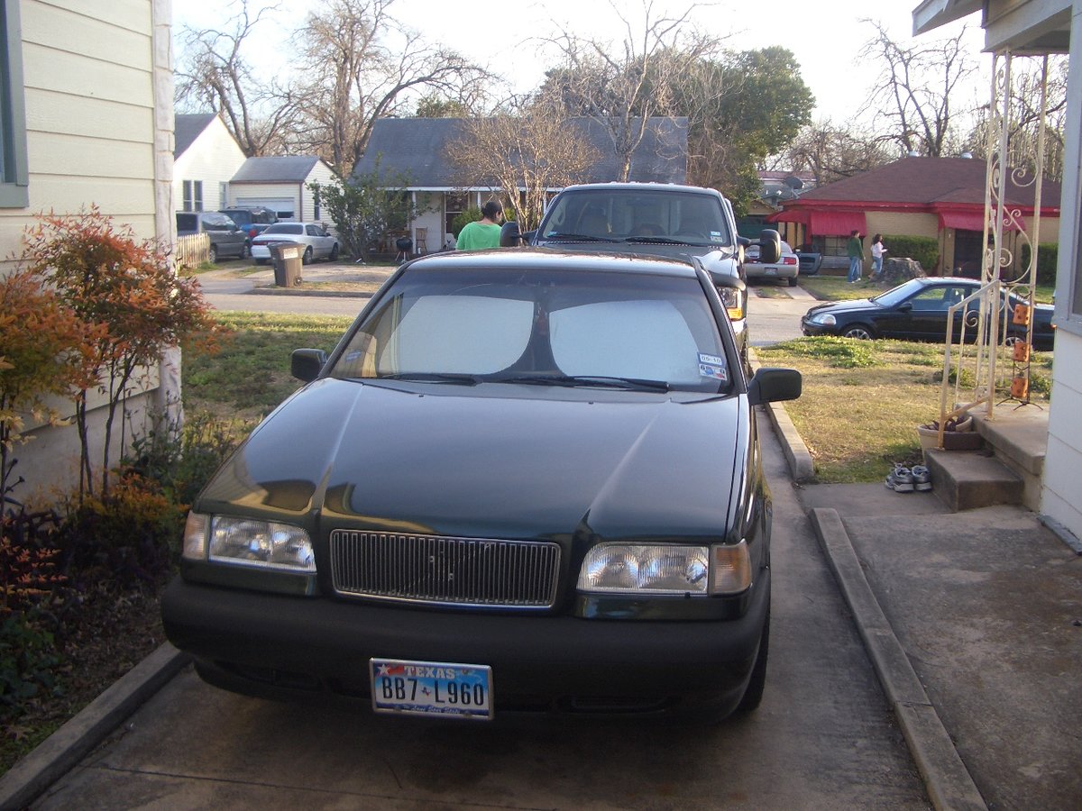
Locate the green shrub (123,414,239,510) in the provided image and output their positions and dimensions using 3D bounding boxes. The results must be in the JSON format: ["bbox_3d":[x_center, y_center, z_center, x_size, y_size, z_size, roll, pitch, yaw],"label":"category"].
[{"bbox_3d":[-1.879,0.282,5.750,0.560,0.500,0.500,2,10,8],"label":"green shrub"}]

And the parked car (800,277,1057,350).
[{"bbox_3d":[6.884,-1.552,19.046,4.420,1.380,1.720,3,10,8],"label":"parked car"}]

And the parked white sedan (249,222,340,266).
[{"bbox_3d":[-8.810,-5.912,39.780,1.850,1.430,4.900,1,10,8],"label":"parked white sedan"}]

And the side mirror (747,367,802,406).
[{"bbox_3d":[0.946,-0.079,4.430,0.210,0.148,0.125,1,10,7],"label":"side mirror"}]

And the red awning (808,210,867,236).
[{"bbox_3d":[10.370,-6.392,38.300,2.050,0.850,0.800,1,10,6],"label":"red awning"}]

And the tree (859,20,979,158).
[{"bbox_3d":[18.053,-12.513,51.875,6.600,11.390,6.500,2,10,8],"label":"tree"}]

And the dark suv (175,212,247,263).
[{"bbox_3d":[-12.090,-6.056,39.246,1.880,1.760,4.850,1,10,7],"label":"dark suv"}]

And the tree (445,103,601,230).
[{"bbox_3d":[-0.568,-6.941,35.330,5.000,5.480,4.800,1,10,7],"label":"tree"}]

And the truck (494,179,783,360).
[{"bbox_3d":[1.088,-1.309,11.710,2.060,1.980,5.700,2,9,8],"label":"truck"}]

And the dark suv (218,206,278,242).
[{"bbox_3d":[-12.330,-7.615,46.891,1.800,1.740,4.500,1,10,6],"label":"dark suv"}]

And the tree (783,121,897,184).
[{"bbox_3d":[16.514,-12.177,60.807,6.500,7.250,6.200,1,10,7],"label":"tree"}]

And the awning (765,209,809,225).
[{"bbox_3d":[10.109,-7.706,44.844,1.000,0.600,5.000,1,10,7],"label":"awning"}]

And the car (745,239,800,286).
[{"bbox_3d":[7.482,-4.785,36.286,1.870,1.410,4.720,2,10,8],"label":"car"}]

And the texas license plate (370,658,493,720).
[{"bbox_3d":[-0.274,0.714,2.750,0.312,0.159,0.020,2,14,8],"label":"texas license plate"}]

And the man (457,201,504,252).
[{"bbox_3d":[-0.659,-1.352,11.847,0.520,1.700,0.330,4,11,20],"label":"man"}]

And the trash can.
[{"bbox_3d":[-6.566,-3.639,28.300,0.720,1.140,0.820,10,14,43],"label":"trash can"}]

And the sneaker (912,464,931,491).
[{"bbox_3d":[2.122,0.390,6.177,0.105,0.120,0.290,1,10,5],"label":"sneaker"}]

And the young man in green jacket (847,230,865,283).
[{"bbox_3d":[10.355,-4.892,36.000,0.420,1.710,0.520,-7,12,-34],"label":"young man in green jacket"}]

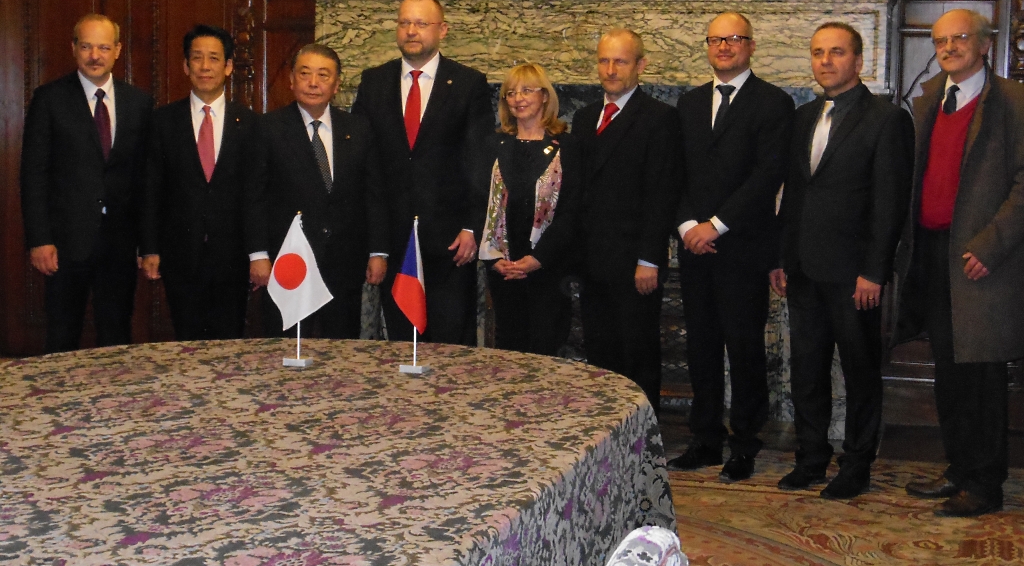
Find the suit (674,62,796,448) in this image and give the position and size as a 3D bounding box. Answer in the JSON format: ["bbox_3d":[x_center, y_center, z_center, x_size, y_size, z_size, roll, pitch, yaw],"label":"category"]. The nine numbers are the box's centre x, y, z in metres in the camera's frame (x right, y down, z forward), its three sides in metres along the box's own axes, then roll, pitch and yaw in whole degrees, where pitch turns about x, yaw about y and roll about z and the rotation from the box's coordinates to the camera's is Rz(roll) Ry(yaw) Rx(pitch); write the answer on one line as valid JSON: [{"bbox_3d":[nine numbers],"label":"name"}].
[{"bbox_3d":[0.887,-0.053,6.696,0.500,1.540,0.330,5,7,30],"label":"suit"}]

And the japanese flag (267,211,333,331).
[{"bbox_3d":[-0.551,-0.031,4.390,0.165,0.305,0.060,3,6,14],"label":"japanese flag"}]

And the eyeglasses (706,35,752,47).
[{"bbox_3d":[0.851,-0.942,6.581,0.145,0.045,0.145,-1,4,27],"label":"eyeglasses"}]

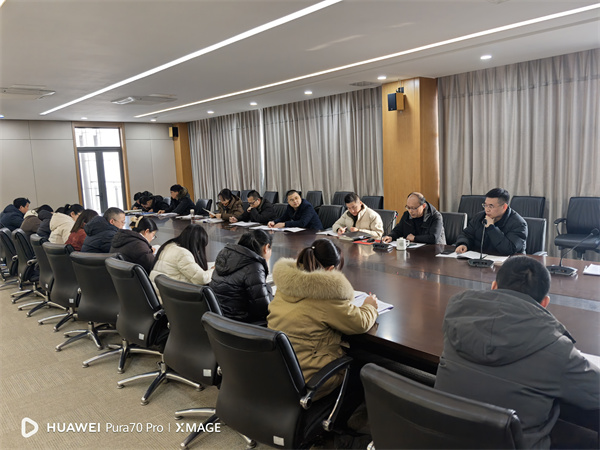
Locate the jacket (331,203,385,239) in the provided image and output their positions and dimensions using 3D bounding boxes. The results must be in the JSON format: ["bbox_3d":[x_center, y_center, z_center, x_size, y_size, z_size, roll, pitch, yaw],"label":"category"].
[{"bbox_3d":[0.638,0.041,5.287,0.550,0.590,0.450,3,10,35],"label":"jacket"}]

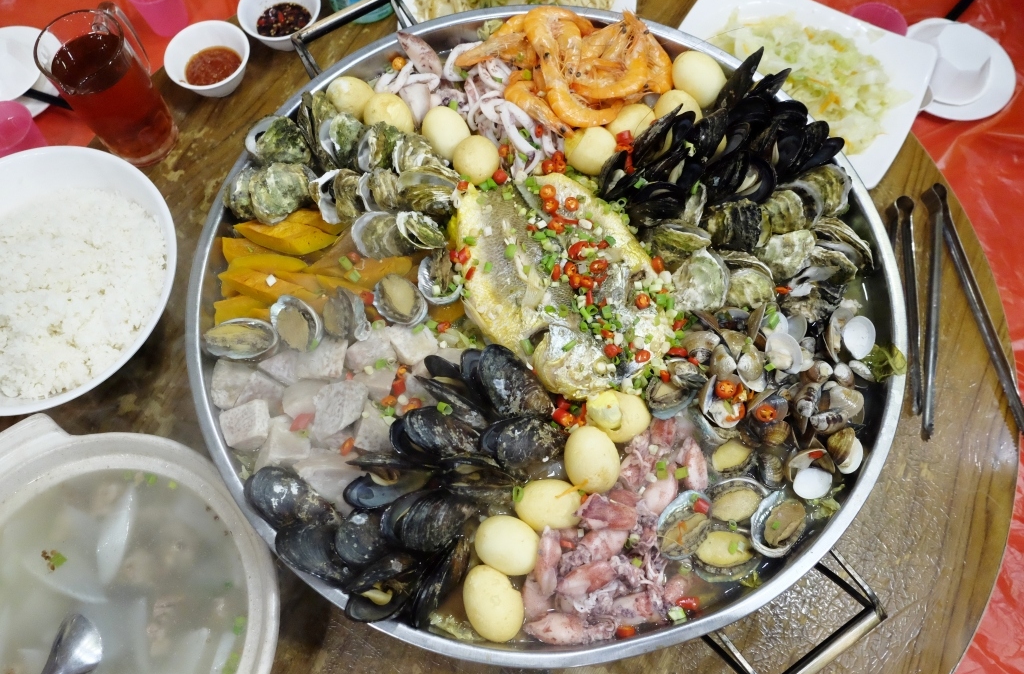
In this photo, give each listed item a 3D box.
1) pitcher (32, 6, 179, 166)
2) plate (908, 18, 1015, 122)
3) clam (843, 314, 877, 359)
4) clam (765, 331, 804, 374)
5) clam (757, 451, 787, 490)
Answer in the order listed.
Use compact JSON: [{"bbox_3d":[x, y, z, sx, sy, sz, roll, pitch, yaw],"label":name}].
[{"bbox_3d":[-0.390,-0.244,0.754,0.084,0.131,0.116,6,69,3],"label":"pitcher"},{"bbox_3d":[0.484,-0.297,0.847,0.140,0.020,0.140,0,68,0],"label":"plate"},{"bbox_3d":[0.292,0.000,0.645,0.033,0.015,0.038,-4,70,26],"label":"clam"},{"bbox_3d":[0.217,0.012,0.610,0.029,0.018,0.038,-19,69,-7],"label":"clam"},{"bbox_3d":[0.208,0.107,0.617,0.025,0.020,0.032,-17,71,-7],"label":"clam"}]

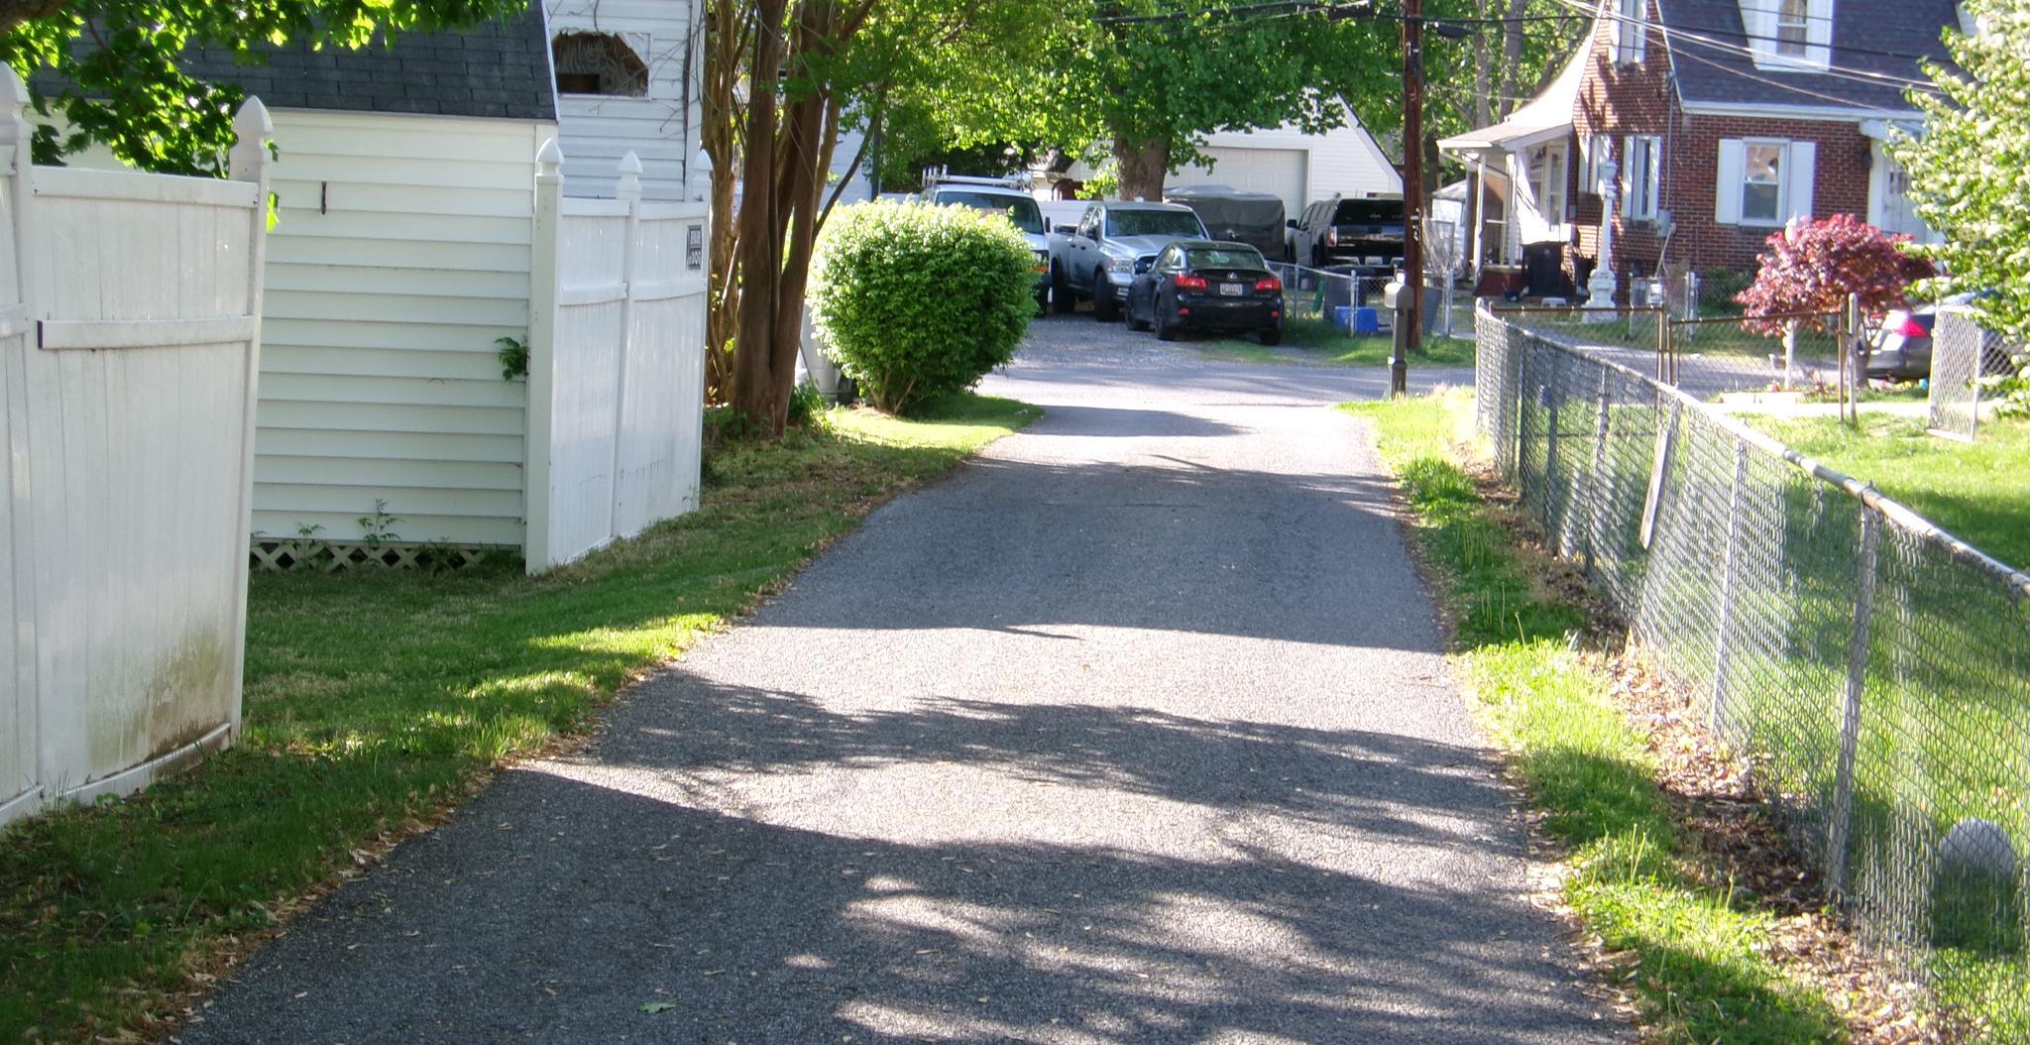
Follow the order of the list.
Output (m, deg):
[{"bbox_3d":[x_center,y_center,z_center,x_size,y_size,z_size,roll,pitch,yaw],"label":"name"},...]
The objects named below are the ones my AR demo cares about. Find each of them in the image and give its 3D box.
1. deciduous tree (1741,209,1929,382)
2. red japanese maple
[{"bbox_3d":[9.733,-2.619,48.417,2.300,2.080,2.200,3,5,11],"label":"deciduous tree"},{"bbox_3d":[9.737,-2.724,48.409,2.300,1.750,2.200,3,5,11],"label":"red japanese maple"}]

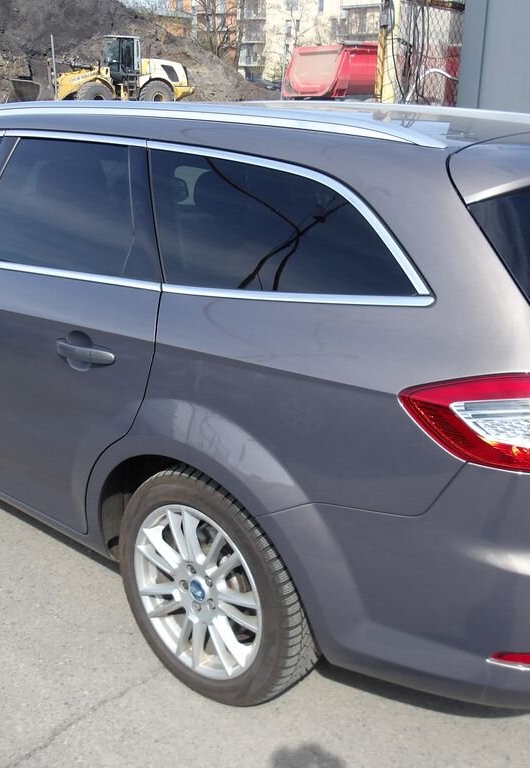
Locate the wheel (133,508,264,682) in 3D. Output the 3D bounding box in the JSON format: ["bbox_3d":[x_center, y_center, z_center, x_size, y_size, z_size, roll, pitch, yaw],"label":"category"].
[{"bbox_3d":[-0.132,0.519,2.120,0.467,0.467,0.170,16,22,37],"label":"wheel"}]

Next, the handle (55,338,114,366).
[{"bbox_3d":[-0.469,-0.080,2.086,0.220,0.045,0.052,16,23,37],"label":"handle"}]

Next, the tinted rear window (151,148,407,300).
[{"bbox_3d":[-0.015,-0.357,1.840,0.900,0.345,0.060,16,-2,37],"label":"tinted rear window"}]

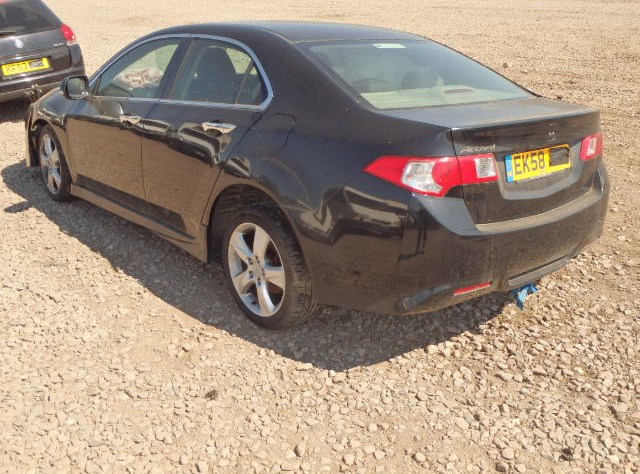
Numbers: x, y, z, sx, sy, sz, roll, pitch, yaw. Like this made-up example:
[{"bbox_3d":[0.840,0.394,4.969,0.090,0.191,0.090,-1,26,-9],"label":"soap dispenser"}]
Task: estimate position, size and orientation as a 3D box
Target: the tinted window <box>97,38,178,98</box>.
[{"bbox_3d":[-1.121,-1.024,4.064,0.044,0.413,0.873,27,-6,-42],"label":"tinted window"}]

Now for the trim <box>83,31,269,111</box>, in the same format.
[{"bbox_3d":[-0.853,-0.947,3.772,2.042,0.436,0.055,17,-7,47],"label":"trim"}]

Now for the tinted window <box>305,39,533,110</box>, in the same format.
[{"bbox_3d":[0.515,-0.843,3.366,1.208,0.074,0.681,-14,47,-39],"label":"tinted window"}]

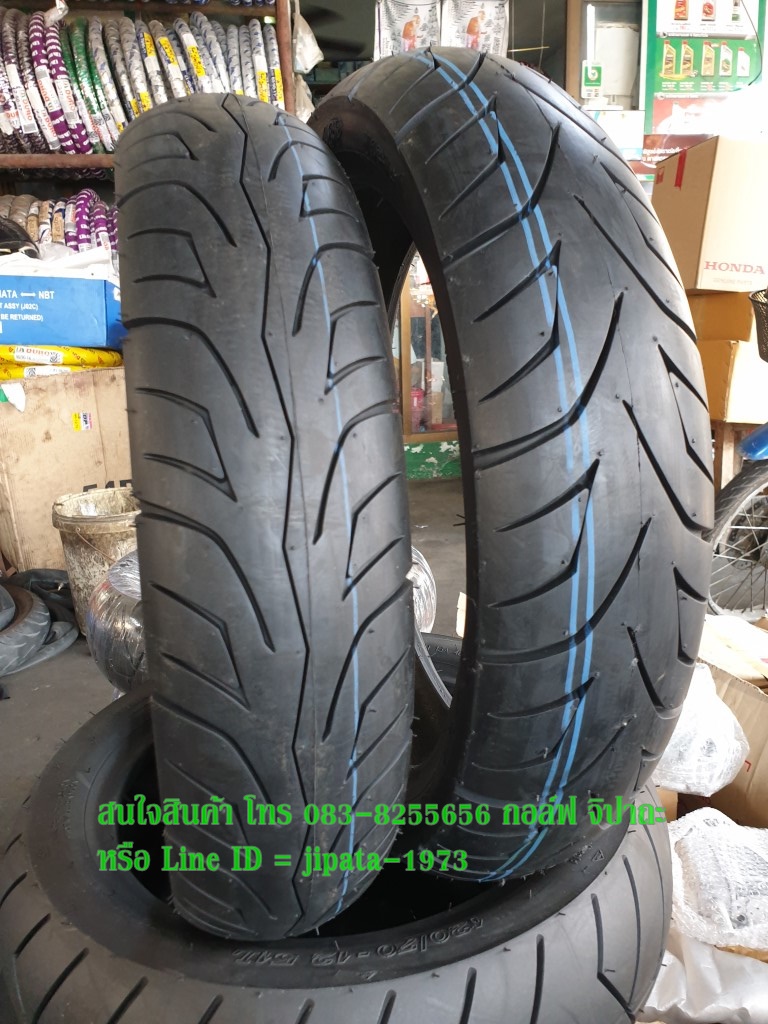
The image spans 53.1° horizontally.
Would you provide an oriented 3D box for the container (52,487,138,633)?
[{"bbox_3d":[-0.787,0.152,2.260,0.302,0.376,0.302,-8,17,-19],"label":"container"}]

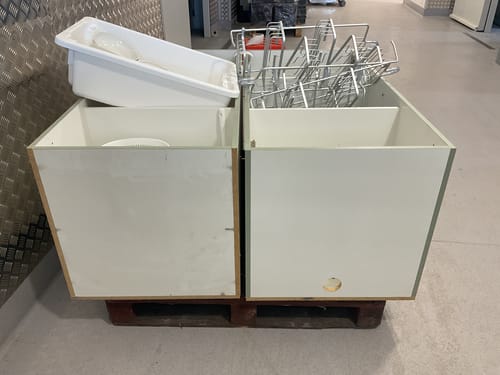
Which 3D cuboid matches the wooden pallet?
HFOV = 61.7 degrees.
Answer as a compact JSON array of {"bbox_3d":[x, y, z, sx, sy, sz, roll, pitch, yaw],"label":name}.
[{"bbox_3d":[-0.007,0.158,2.048,1.000,0.144,1.200,0,30,1],"label":"wooden pallet"}]

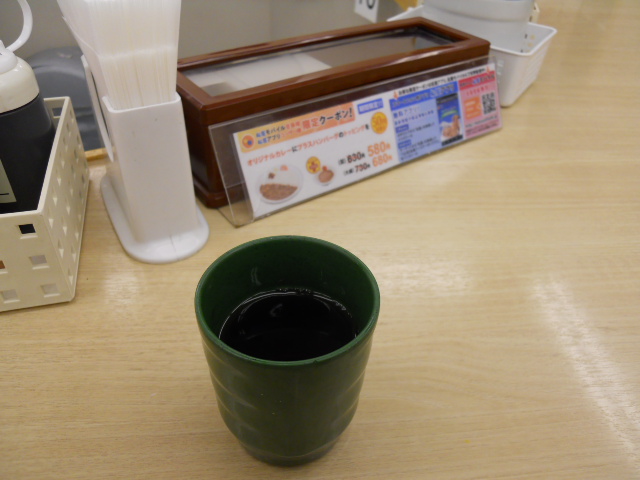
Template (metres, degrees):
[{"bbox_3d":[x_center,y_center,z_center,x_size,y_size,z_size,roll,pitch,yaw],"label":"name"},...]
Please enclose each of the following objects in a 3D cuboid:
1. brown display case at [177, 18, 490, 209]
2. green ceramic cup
[{"bbox_3d":[0.015,-0.135,0.485,0.308,0.083,0.098,-23,44,-29],"label":"brown display case"},{"bbox_3d":[-0.014,0.055,0.232,0.073,0.087,0.073,2,37,-1],"label":"green ceramic cup"}]

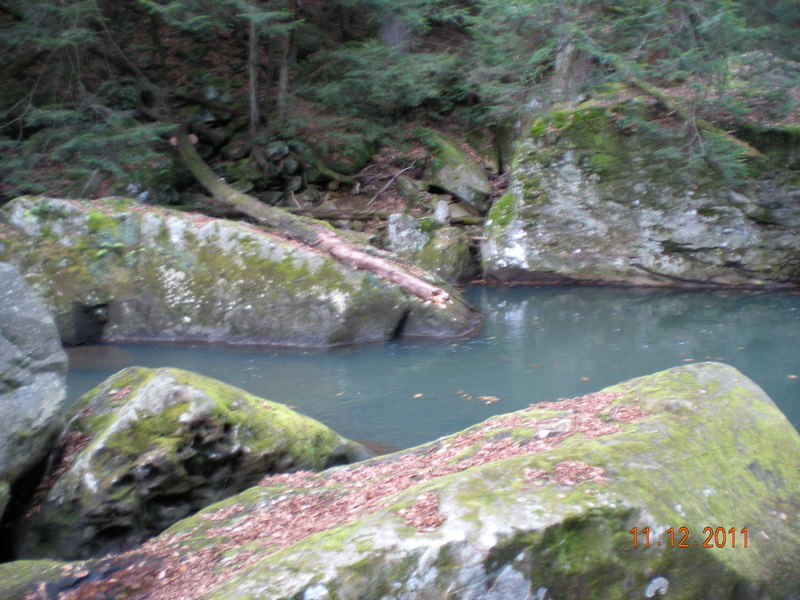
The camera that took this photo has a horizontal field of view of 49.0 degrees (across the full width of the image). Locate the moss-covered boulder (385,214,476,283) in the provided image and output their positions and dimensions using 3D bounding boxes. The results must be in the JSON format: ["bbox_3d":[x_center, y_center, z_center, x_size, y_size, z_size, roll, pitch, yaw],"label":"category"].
[{"bbox_3d":[0.600,-1.060,17.415,1.600,1.220,1.300,0,11,0],"label":"moss-covered boulder"}]

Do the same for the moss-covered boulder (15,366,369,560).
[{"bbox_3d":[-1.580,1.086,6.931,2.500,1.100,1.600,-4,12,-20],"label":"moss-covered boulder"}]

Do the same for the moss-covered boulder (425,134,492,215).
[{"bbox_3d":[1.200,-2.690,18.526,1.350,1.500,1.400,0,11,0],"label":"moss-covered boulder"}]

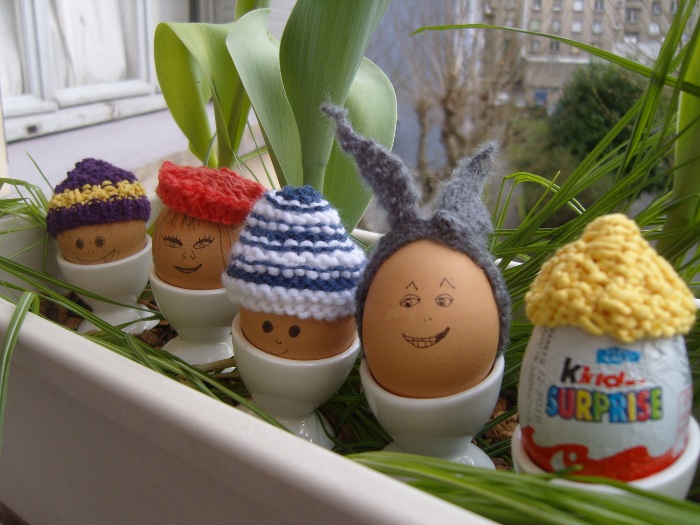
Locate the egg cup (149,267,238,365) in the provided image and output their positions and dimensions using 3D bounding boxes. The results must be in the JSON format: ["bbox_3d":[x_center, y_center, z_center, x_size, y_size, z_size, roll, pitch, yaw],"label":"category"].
[{"bbox_3d":[-0.070,0.023,0.340,0.048,0.043,0.048,-3,22,-13],"label":"egg cup"}]

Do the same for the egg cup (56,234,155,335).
[{"bbox_3d":[-0.125,0.014,0.372,0.048,0.043,0.048,-9,22,-18],"label":"egg cup"}]

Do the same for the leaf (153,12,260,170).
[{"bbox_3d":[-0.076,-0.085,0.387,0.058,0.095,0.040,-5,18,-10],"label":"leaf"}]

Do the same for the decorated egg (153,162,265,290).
[{"bbox_3d":[-0.067,-0.013,0.327,0.050,0.064,0.048,0,18,2],"label":"decorated egg"}]

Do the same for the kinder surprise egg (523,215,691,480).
[{"bbox_3d":[0.067,0.026,0.184,0.046,0.077,0.046,4,19,21],"label":"kinder surprise egg"}]

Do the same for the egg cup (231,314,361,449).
[{"bbox_3d":[-0.023,0.048,0.271,0.048,0.043,0.048,5,17,-8],"label":"egg cup"}]

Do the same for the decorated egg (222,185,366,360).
[{"bbox_3d":[-0.018,0.007,0.259,0.052,0.074,0.051,8,18,10],"label":"decorated egg"}]

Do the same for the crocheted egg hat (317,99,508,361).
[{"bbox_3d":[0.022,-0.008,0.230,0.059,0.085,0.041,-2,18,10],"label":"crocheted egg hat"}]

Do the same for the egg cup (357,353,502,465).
[{"bbox_3d":[0.029,0.055,0.244,0.048,0.043,0.048,-2,18,8],"label":"egg cup"}]

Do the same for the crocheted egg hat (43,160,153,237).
[{"bbox_3d":[-0.127,-0.035,0.357,0.051,0.038,0.050,-6,14,-4],"label":"crocheted egg hat"}]

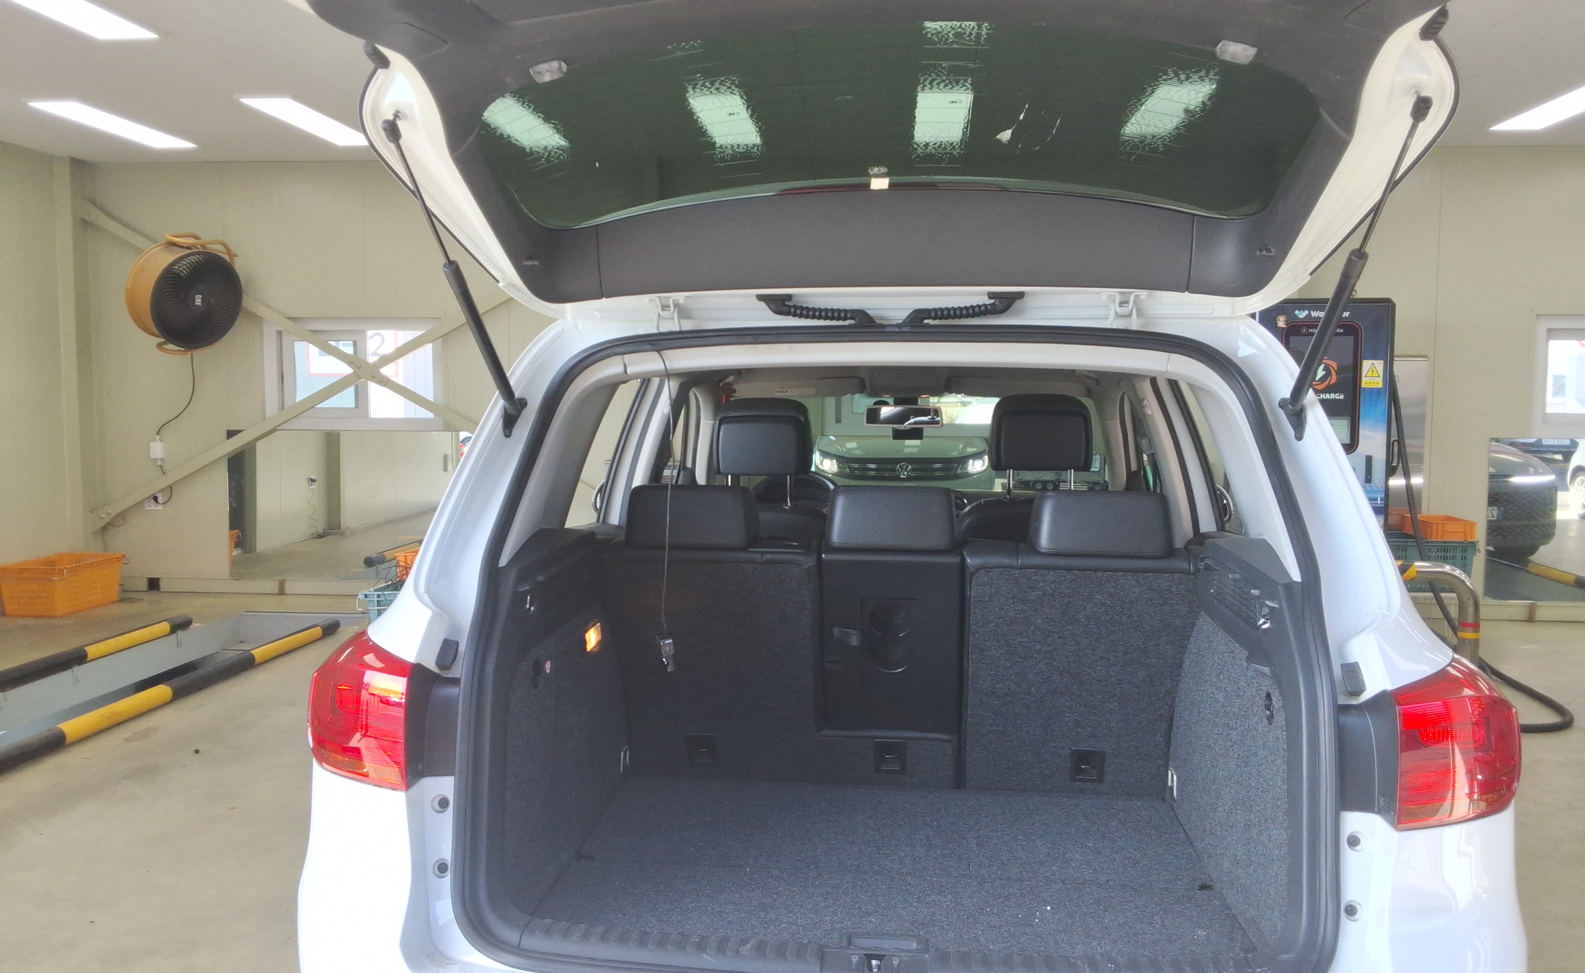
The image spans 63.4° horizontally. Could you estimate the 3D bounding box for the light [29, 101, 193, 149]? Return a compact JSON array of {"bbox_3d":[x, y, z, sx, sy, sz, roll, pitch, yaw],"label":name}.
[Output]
[{"bbox_3d":[-3.996,-2.139,7.613,0.305,0.040,1.265,1,4,4],"label":"light"}]

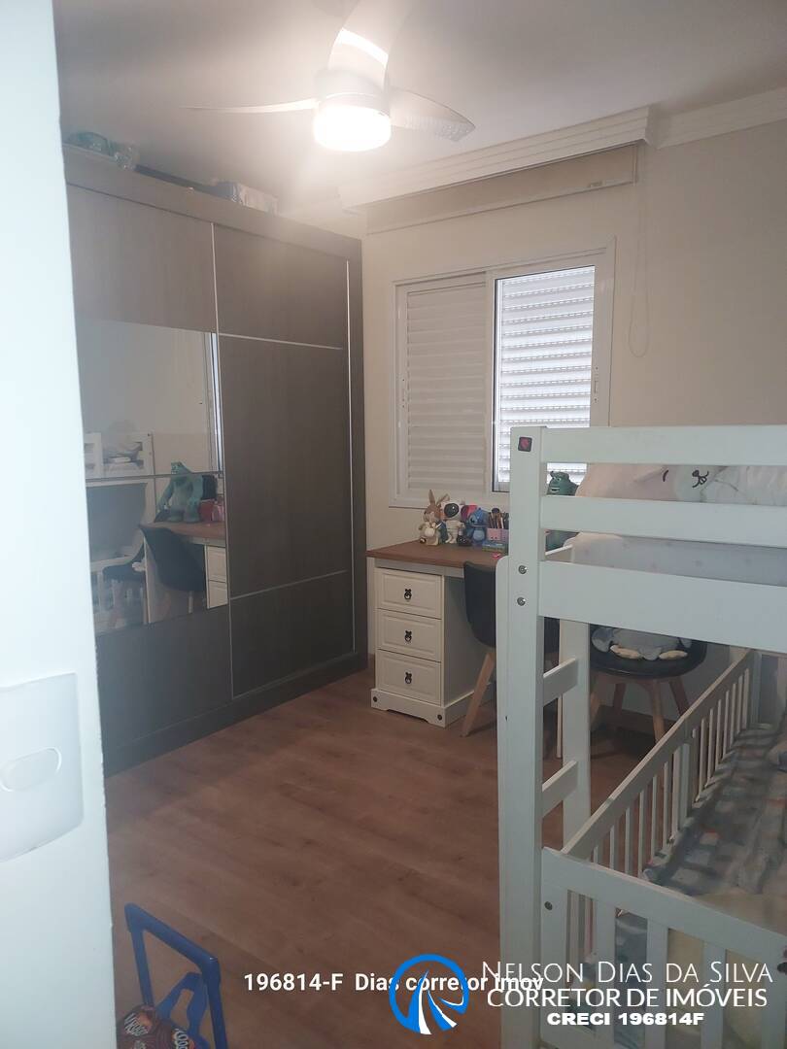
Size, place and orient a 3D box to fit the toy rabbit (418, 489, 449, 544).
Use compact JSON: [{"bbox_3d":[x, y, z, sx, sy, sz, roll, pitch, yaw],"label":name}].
[{"bbox_3d":[0.199,-0.036,4.196,0.140,0.265,0.115,4,8,33],"label":"toy rabbit"}]

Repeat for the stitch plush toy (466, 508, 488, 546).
[{"bbox_3d":[0.402,0.016,4.063,0.115,0.190,0.100,3,8,28],"label":"stitch plush toy"}]

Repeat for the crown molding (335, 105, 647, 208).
[{"bbox_3d":[0.426,-1.613,3.853,1.560,0.140,0.160,4,9,36],"label":"crown molding"}]

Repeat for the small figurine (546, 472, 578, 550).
[{"bbox_3d":[0.727,-0.032,3.662,0.270,0.370,0.200,6,9,42],"label":"small figurine"}]

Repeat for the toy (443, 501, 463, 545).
[{"bbox_3d":[0.288,-0.009,4.164,0.105,0.215,0.090,2,8,24],"label":"toy"}]

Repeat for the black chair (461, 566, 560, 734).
[{"bbox_3d":[0.587,0.513,3.676,0.470,0.790,0.520,4,9,36],"label":"black chair"}]

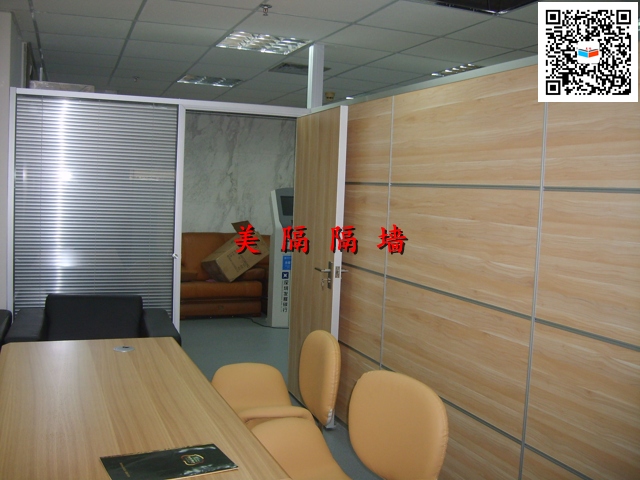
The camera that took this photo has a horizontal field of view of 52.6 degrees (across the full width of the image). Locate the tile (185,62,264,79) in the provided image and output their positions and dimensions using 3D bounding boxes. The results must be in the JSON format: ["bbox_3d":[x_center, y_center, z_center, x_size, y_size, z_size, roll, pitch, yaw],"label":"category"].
[{"bbox_3d":[-0.820,-1.487,5.678,0.600,0.020,0.600,1,5,-21],"label":"tile"}]

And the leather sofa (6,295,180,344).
[{"bbox_3d":[-1.313,0.748,3.705,0.970,0.780,0.820,0,5,-24],"label":"leather sofa"}]

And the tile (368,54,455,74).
[{"bbox_3d":[0.714,-1.360,4.959,0.600,0.020,0.600,0,5,-21],"label":"tile"}]

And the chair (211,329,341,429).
[{"bbox_3d":[-0.246,0.817,3.037,0.600,0.830,0.560,2,5,-9],"label":"chair"}]

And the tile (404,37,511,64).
[{"bbox_3d":[0.925,-1.307,4.399,0.600,0.020,0.600,0,5,-21],"label":"tile"}]

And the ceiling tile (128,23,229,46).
[{"bbox_3d":[-0.966,-1.381,4.356,0.600,0.020,0.600,1,5,-21],"label":"ceiling tile"}]

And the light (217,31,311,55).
[{"bbox_3d":[-0.405,-1.404,4.569,0.600,0.080,0.600,1,5,-21],"label":"light"}]

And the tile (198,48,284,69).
[{"bbox_3d":[-0.613,-1.433,5.123,0.600,0.020,0.600,1,5,-21],"label":"tile"}]

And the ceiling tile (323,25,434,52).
[{"bbox_3d":[0.366,-1.318,4.226,0.600,0.020,0.600,1,5,-21],"label":"ceiling tile"}]

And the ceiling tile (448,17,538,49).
[{"bbox_3d":[1.139,-1.253,3.846,0.600,0.020,0.600,0,5,-21],"label":"ceiling tile"}]

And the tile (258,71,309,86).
[{"bbox_3d":[-0.259,-1.483,5.891,0.600,0.020,0.600,1,5,-21],"label":"tile"}]

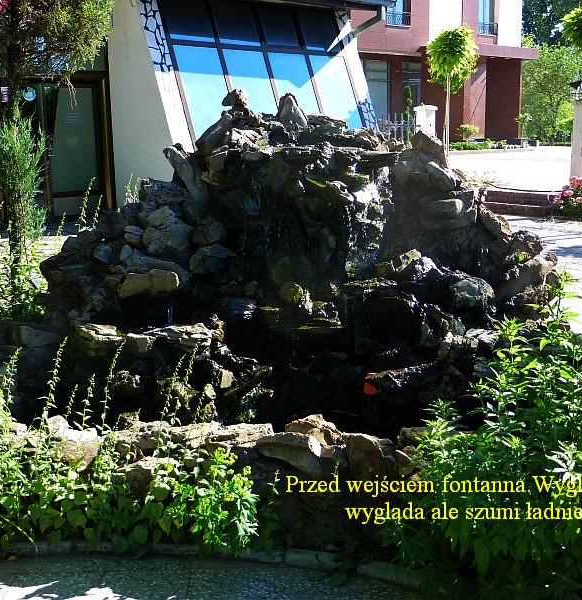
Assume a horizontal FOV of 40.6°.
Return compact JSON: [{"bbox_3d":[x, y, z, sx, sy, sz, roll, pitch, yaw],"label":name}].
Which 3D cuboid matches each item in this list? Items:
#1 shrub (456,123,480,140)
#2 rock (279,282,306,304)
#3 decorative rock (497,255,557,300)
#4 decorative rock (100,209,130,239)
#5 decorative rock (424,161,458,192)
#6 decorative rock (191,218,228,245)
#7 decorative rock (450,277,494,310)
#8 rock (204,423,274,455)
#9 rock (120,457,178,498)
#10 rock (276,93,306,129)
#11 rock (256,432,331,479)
[{"bbox_3d":[6.438,-6.111,28.500,0.800,0.660,0.780,-1,12,0],"label":"shrub"},{"bbox_3d":[0.009,-0.047,4.900,0.159,0.136,0.150,-1,12,0],"label":"rock"},{"bbox_3d":[1.445,-0.137,4.800,0.363,0.249,0.280,3,13,17],"label":"decorative rock"},{"bbox_3d":[-1.146,-0.490,5.100,0.193,0.169,0.170,-3,13,-12],"label":"decorative rock"},{"bbox_3d":[0.923,-0.762,4.850,0.200,0.180,0.180,-1,12,0],"label":"decorative rock"},{"bbox_3d":[-0.498,-0.418,4.800,0.215,0.145,0.180,-1,12,0],"label":"decorative rock"},{"bbox_3d":[1.045,-0.038,4.550,0.250,0.170,0.210,-1,12,0],"label":"decorative rock"},{"bbox_3d":[-0.222,0.612,3.450,0.304,0.104,0.200,-1,13,-4],"label":"rock"},{"bbox_3d":[-0.567,0.712,3.150,0.230,0.140,0.170,-1,12,0],"label":"rock"},{"bbox_3d":[0.003,-1.326,5.500,0.219,0.230,0.190,-1,12,0],"label":"rock"},{"bbox_3d":[0.010,0.604,3.050,0.285,0.155,0.210,-1,12,0],"label":"rock"}]

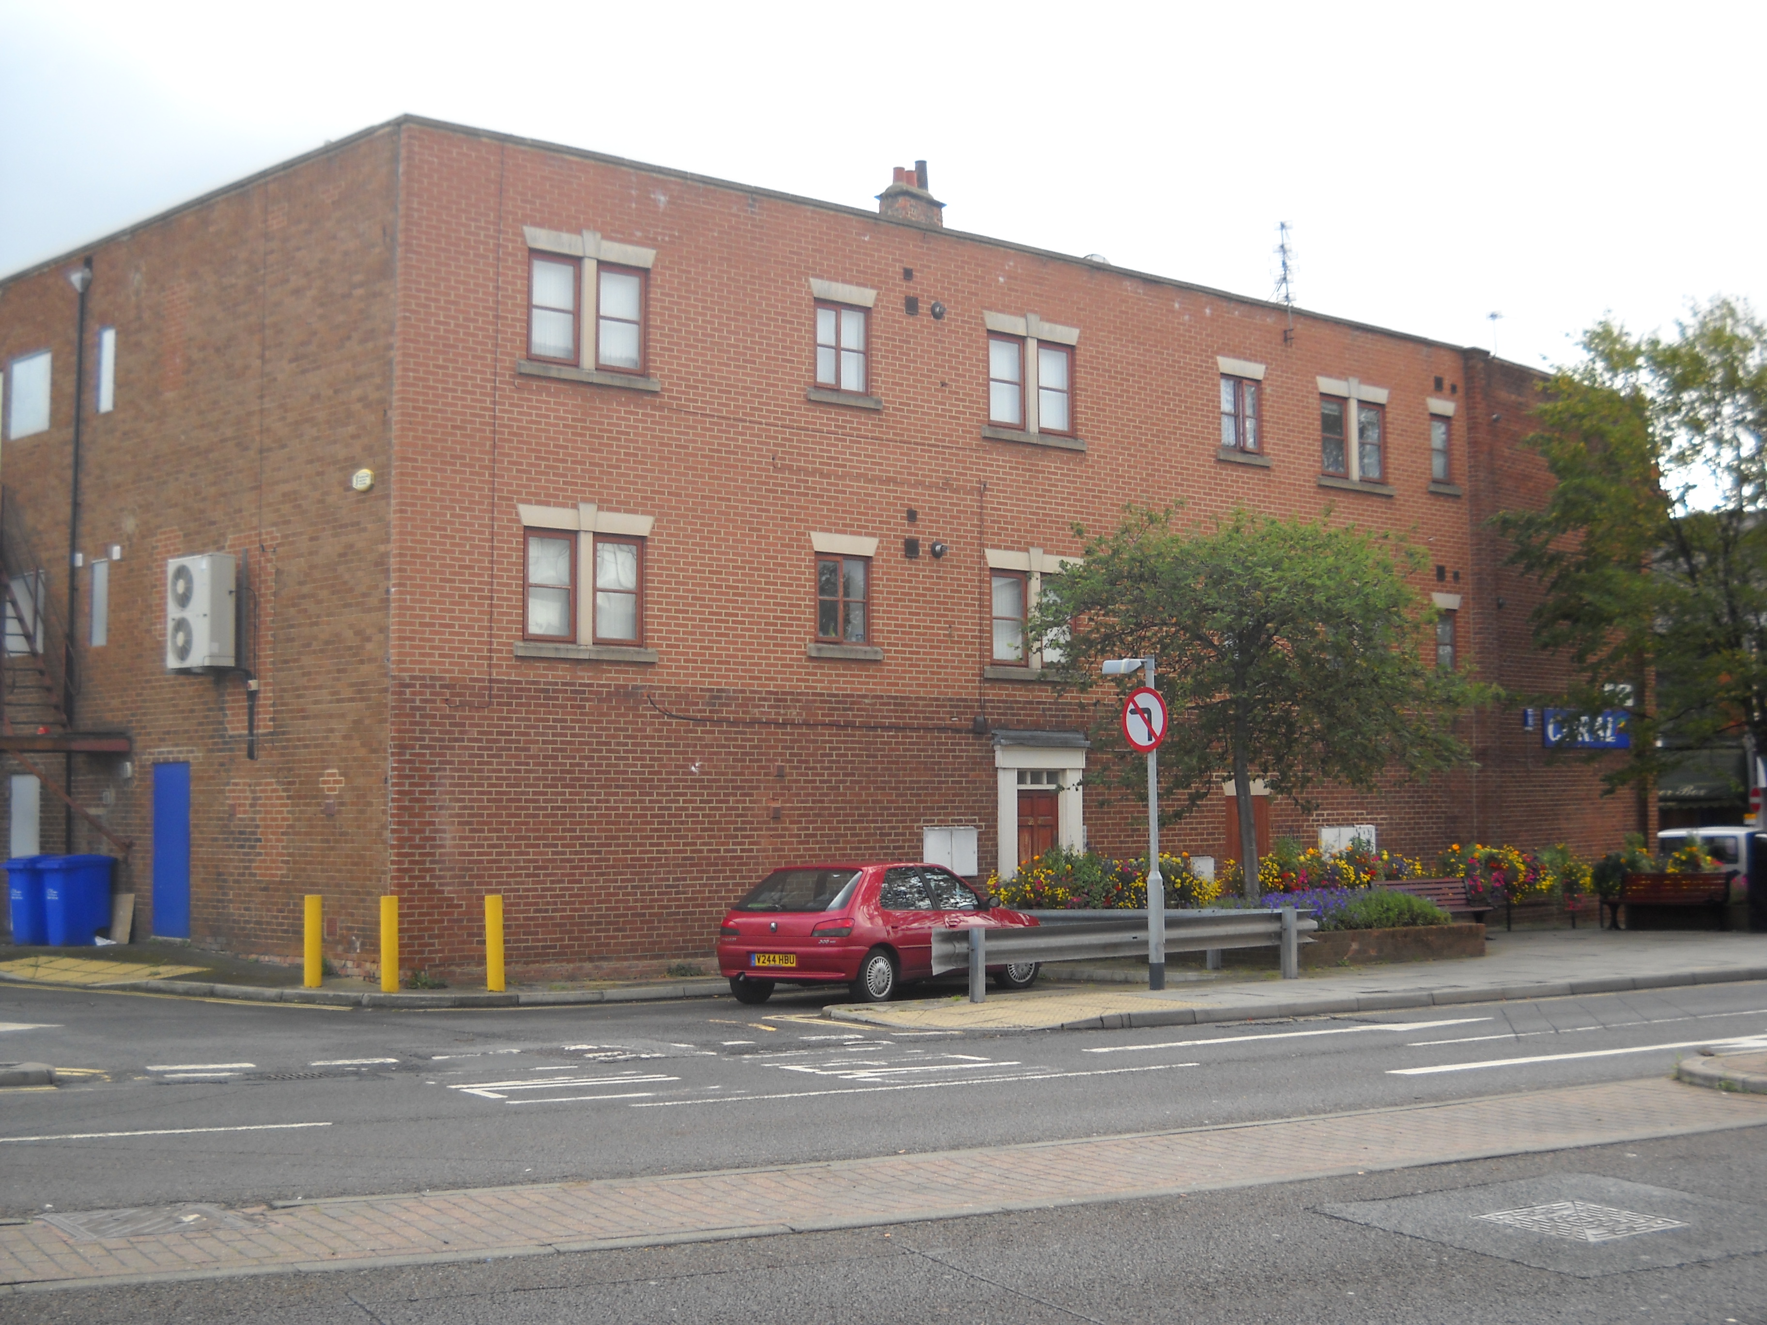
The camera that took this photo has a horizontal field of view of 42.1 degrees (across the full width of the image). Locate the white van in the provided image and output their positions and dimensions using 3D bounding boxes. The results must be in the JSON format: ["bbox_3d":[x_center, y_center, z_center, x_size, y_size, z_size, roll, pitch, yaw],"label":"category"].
[{"bbox_3d":[15.134,3.953,42.446,4.400,1.780,1.750,-2,-4,28],"label":"white van"}]

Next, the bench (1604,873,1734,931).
[{"bbox_3d":[10.954,3.361,32.160,0.620,0.810,1.720,3,-5,-44],"label":"bench"}]

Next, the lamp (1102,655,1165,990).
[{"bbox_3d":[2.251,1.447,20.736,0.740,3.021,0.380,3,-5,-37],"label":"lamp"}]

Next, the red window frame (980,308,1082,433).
[{"bbox_3d":[1.829,-3.585,28.777,1.620,1.380,0.130,3,-5,-41],"label":"red window frame"}]

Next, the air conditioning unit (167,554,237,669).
[{"bbox_3d":[-7.309,-0.511,24.671,0.330,1.200,0.940,3,-5,-44],"label":"air conditioning unit"}]

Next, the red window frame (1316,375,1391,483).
[{"bbox_3d":[6.724,-3.315,32.814,1.620,1.450,0.160,3,-5,-41],"label":"red window frame"}]

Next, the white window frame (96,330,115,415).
[{"bbox_3d":[-9.384,-3.519,27.750,0.100,1.040,0.460,3,-5,-43],"label":"white window frame"}]

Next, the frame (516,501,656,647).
[{"bbox_3d":[-3.097,-0.919,24.163,1.650,1.460,0.160,3,-5,-41],"label":"frame"}]

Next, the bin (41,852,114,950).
[{"bbox_3d":[-9.163,2.689,26.253,0.720,1.060,0.580,3,-5,-44],"label":"bin"}]

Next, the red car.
[{"bbox_3d":[0.102,2.741,23.680,1.700,1.380,4.000,-3,-4,35],"label":"red car"}]

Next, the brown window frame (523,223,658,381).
[{"bbox_3d":[-3.087,-3.822,24.362,1.650,1.460,0.160,3,-5,-41],"label":"brown window frame"}]

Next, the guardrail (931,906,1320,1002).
[{"bbox_3d":[2.249,2.641,20.800,3.918,0.670,0.220,1,-4,-22],"label":"guardrail"}]

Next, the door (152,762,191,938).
[{"bbox_3d":[-7.961,2.100,25.705,0.080,1.960,0.850,3,-5,-44],"label":"door"}]

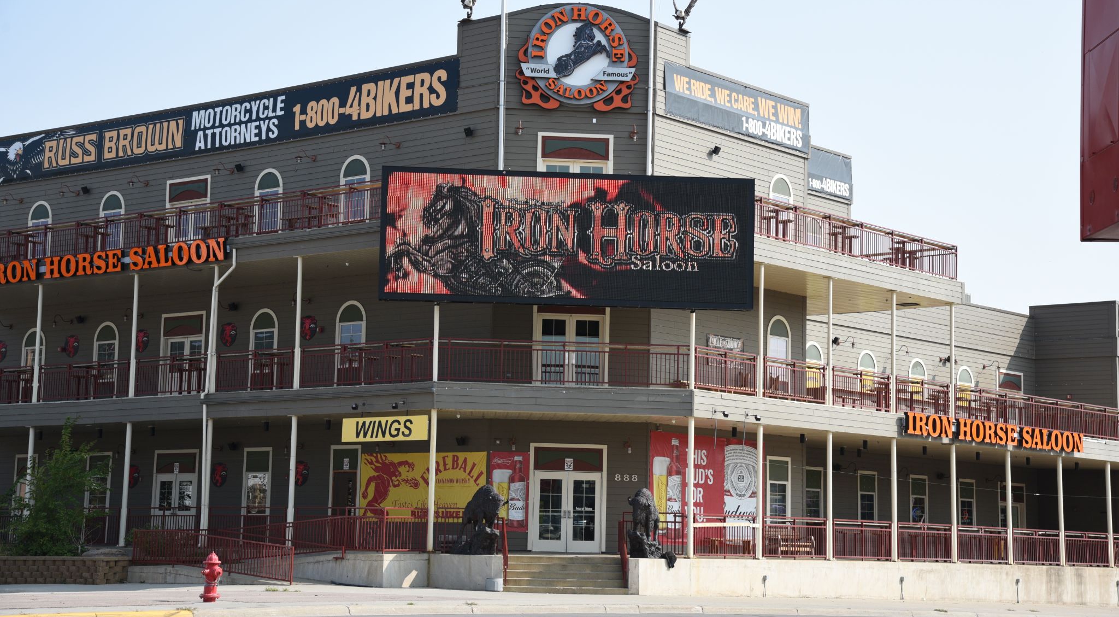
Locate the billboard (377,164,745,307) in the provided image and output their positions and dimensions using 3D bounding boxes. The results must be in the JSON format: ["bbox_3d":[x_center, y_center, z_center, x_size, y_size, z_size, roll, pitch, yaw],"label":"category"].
[{"bbox_3d":[0.243,-1.754,48.687,9.461,3.384,0.450,2,-7,-5],"label":"billboard"}]

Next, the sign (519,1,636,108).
[{"bbox_3d":[0.527,-6.795,52.339,3.285,2.921,0.280,2,-7,-5],"label":"sign"}]

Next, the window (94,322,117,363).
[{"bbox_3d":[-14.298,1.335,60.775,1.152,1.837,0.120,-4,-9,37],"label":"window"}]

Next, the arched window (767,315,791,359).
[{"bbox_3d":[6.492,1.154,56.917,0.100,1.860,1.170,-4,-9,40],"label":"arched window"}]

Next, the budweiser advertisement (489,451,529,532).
[{"bbox_3d":[-1.310,4.838,50.814,1.009,2.089,0.030,2,-7,-5],"label":"budweiser advertisement"}]

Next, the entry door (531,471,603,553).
[{"bbox_3d":[0.211,5.434,51.501,1.840,2.120,0.100,2,-7,-5],"label":"entry door"}]

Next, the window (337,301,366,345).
[{"bbox_3d":[-6.000,0.713,55.422,1.170,1.860,0.100,-4,-9,40],"label":"window"}]

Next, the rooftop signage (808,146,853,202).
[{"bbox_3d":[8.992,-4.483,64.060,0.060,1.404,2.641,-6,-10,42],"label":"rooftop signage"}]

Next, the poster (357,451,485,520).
[{"bbox_3d":[-3.697,4.847,52.158,4.513,1.863,0.030,-4,-9,37],"label":"poster"}]

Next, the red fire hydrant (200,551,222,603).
[{"bbox_3d":[-6.529,5.040,36.222,0.400,0.920,0.380,6,-8,-38],"label":"red fire hydrant"}]

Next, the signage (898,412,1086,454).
[{"bbox_3d":[14.061,3.996,61.476,0.250,0.640,11.350,-4,-9,40],"label":"signage"}]

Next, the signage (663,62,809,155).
[{"bbox_3d":[5.255,-5.779,55.995,0.080,1.480,7.100,-4,-9,40],"label":"signage"}]

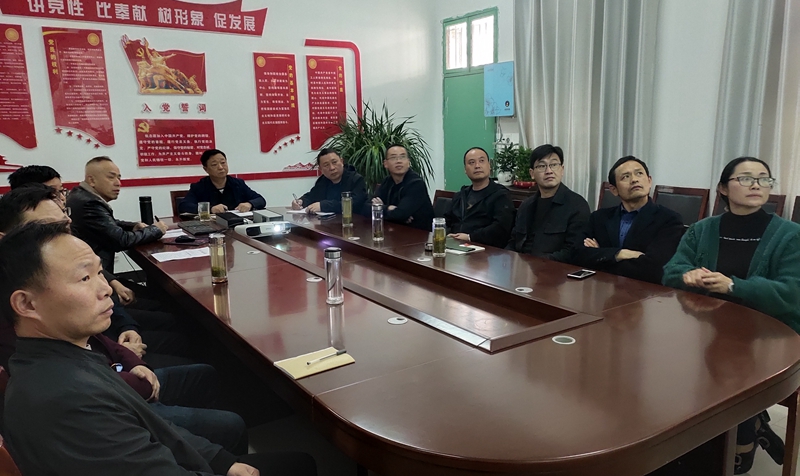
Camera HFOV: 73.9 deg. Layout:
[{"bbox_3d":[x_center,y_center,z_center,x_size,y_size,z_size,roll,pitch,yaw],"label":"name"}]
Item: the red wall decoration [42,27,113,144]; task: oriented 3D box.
[{"bbox_3d":[-2.750,-1.291,4.566,0.436,0.954,0.020,-9,14,-35],"label":"red wall decoration"}]

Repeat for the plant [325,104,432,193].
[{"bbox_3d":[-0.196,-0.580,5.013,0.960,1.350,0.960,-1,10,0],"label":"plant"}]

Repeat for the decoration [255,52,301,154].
[{"bbox_3d":[-1.224,-1.353,5.345,0.455,0.951,0.030,-7,12,-31],"label":"decoration"}]

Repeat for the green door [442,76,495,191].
[{"bbox_3d":[0.808,-0.885,6.334,0.060,2.084,0.891,-9,14,-35],"label":"green door"}]

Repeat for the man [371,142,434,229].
[{"bbox_3d":[0.023,-0.003,3.759,0.700,1.300,0.510,-9,13,-38],"label":"man"}]

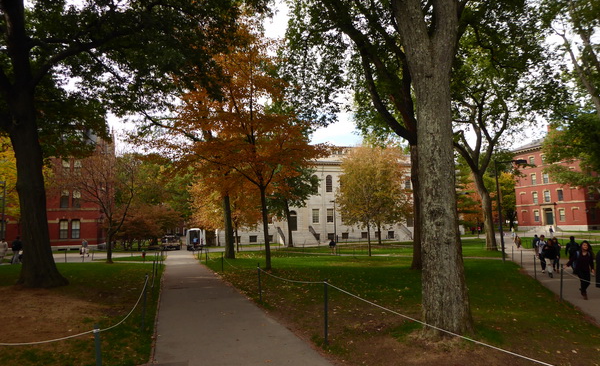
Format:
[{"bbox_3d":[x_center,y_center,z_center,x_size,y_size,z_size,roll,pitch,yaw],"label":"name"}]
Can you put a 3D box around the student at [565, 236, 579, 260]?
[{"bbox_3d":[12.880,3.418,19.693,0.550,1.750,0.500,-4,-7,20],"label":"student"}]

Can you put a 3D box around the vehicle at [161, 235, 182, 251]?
[{"bbox_3d":[-16.425,7.562,53.388,2.100,1.950,5.200,0,-6,-16],"label":"vehicle"}]

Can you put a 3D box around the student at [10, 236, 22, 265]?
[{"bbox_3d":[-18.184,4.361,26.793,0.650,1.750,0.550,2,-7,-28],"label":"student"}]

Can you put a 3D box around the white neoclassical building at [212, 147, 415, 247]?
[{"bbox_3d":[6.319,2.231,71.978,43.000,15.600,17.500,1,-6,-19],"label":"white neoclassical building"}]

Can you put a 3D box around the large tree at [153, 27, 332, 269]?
[{"bbox_3d":[-3.339,-2.300,23.351,9.400,14.000,9.200,-1,-6,0],"label":"large tree"}]

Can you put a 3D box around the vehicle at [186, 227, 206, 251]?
[{"bbox_3d":[-13.430,7.081,52.868,2.000,2.700,5.700,0,-6,-16],"label":"vehicle"}]

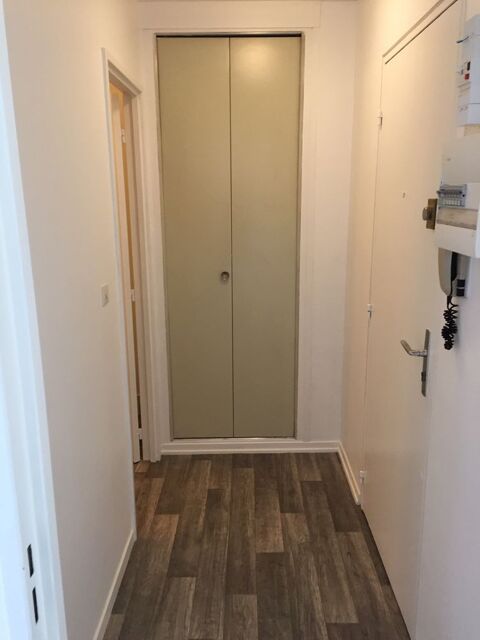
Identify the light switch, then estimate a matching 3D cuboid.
[{"bbox_3d":[-0.493,-0.089,1.973,0.015,0.078,0.080,-1,13,0],"label":"light switch"}]

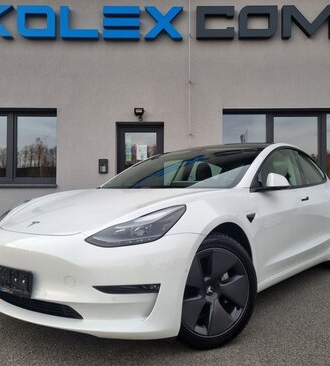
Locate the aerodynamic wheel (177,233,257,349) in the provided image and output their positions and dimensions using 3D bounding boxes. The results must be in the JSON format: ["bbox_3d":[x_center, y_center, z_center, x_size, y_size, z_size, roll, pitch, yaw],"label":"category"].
[{"bbox_3d":[0.232,0.621,2.171,0.665,0.665,0.235,1,-2,-26],"label":"aerodynamic wheel"}]

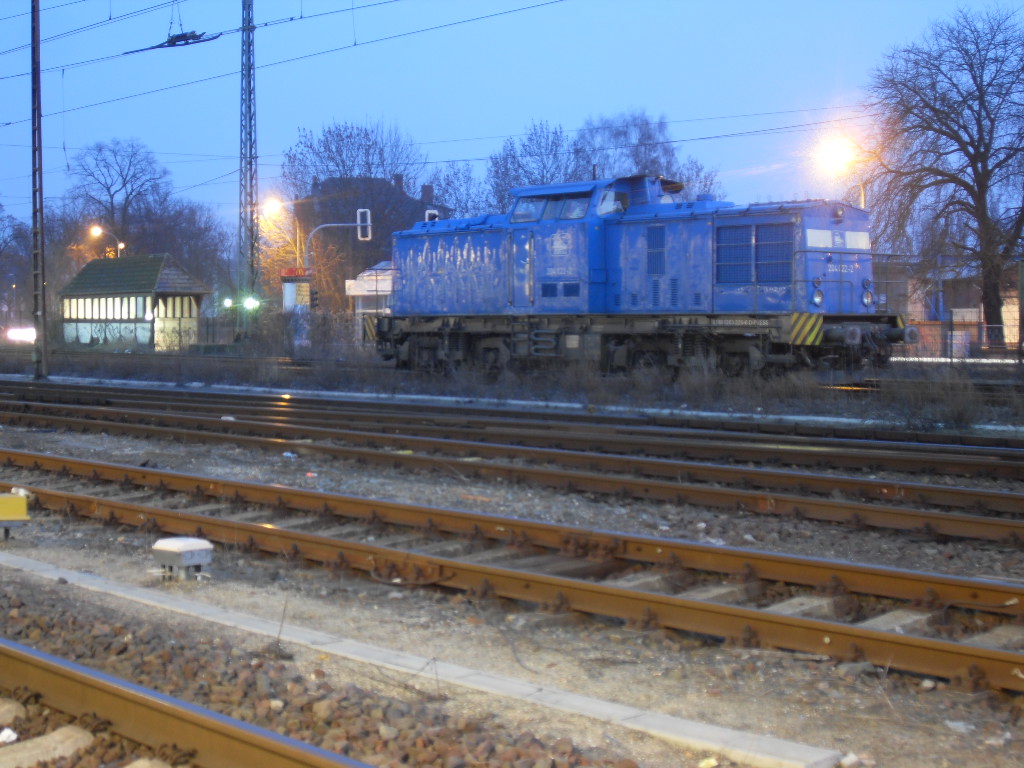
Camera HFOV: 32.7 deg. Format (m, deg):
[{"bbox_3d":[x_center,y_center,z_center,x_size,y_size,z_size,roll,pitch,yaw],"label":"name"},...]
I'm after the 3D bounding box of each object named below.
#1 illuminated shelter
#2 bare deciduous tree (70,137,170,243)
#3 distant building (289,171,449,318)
[{"bbox_3d":[-17.133,-3.671,78.570,3.000,4.200,8.400,-2,3,-43],"label":"illuminated shelter"},{"bbox_3d":[-27.056,-10.085,119.697,7.500,13.800,7.500,0,2,0],"label":"bare deciduous tree"},{"bbox_3d":[-9.612,-8.854,121.747,9.500,11.400,8.500,2,3,42],"label":"distant building"}]

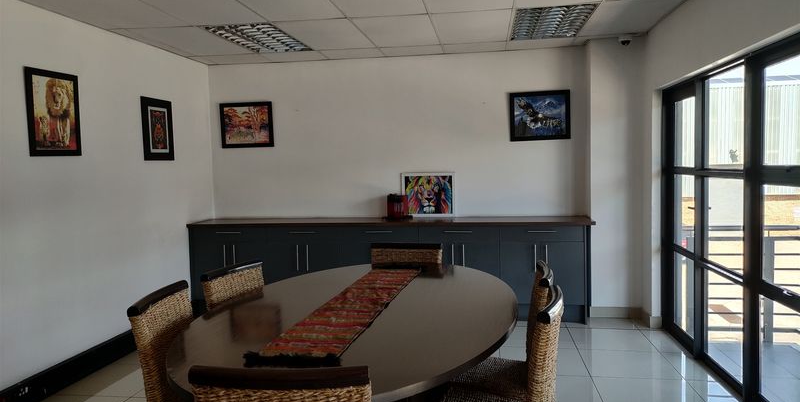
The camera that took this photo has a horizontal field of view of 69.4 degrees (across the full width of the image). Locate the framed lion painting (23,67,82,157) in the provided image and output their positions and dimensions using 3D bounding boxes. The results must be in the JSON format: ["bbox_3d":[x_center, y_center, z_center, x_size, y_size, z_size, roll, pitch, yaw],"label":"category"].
[{"bbox_3d":[-2.348,-0.589,3.925,0.026,0.573,0.482,-1,4,9],"label":"framed lion painting"}]

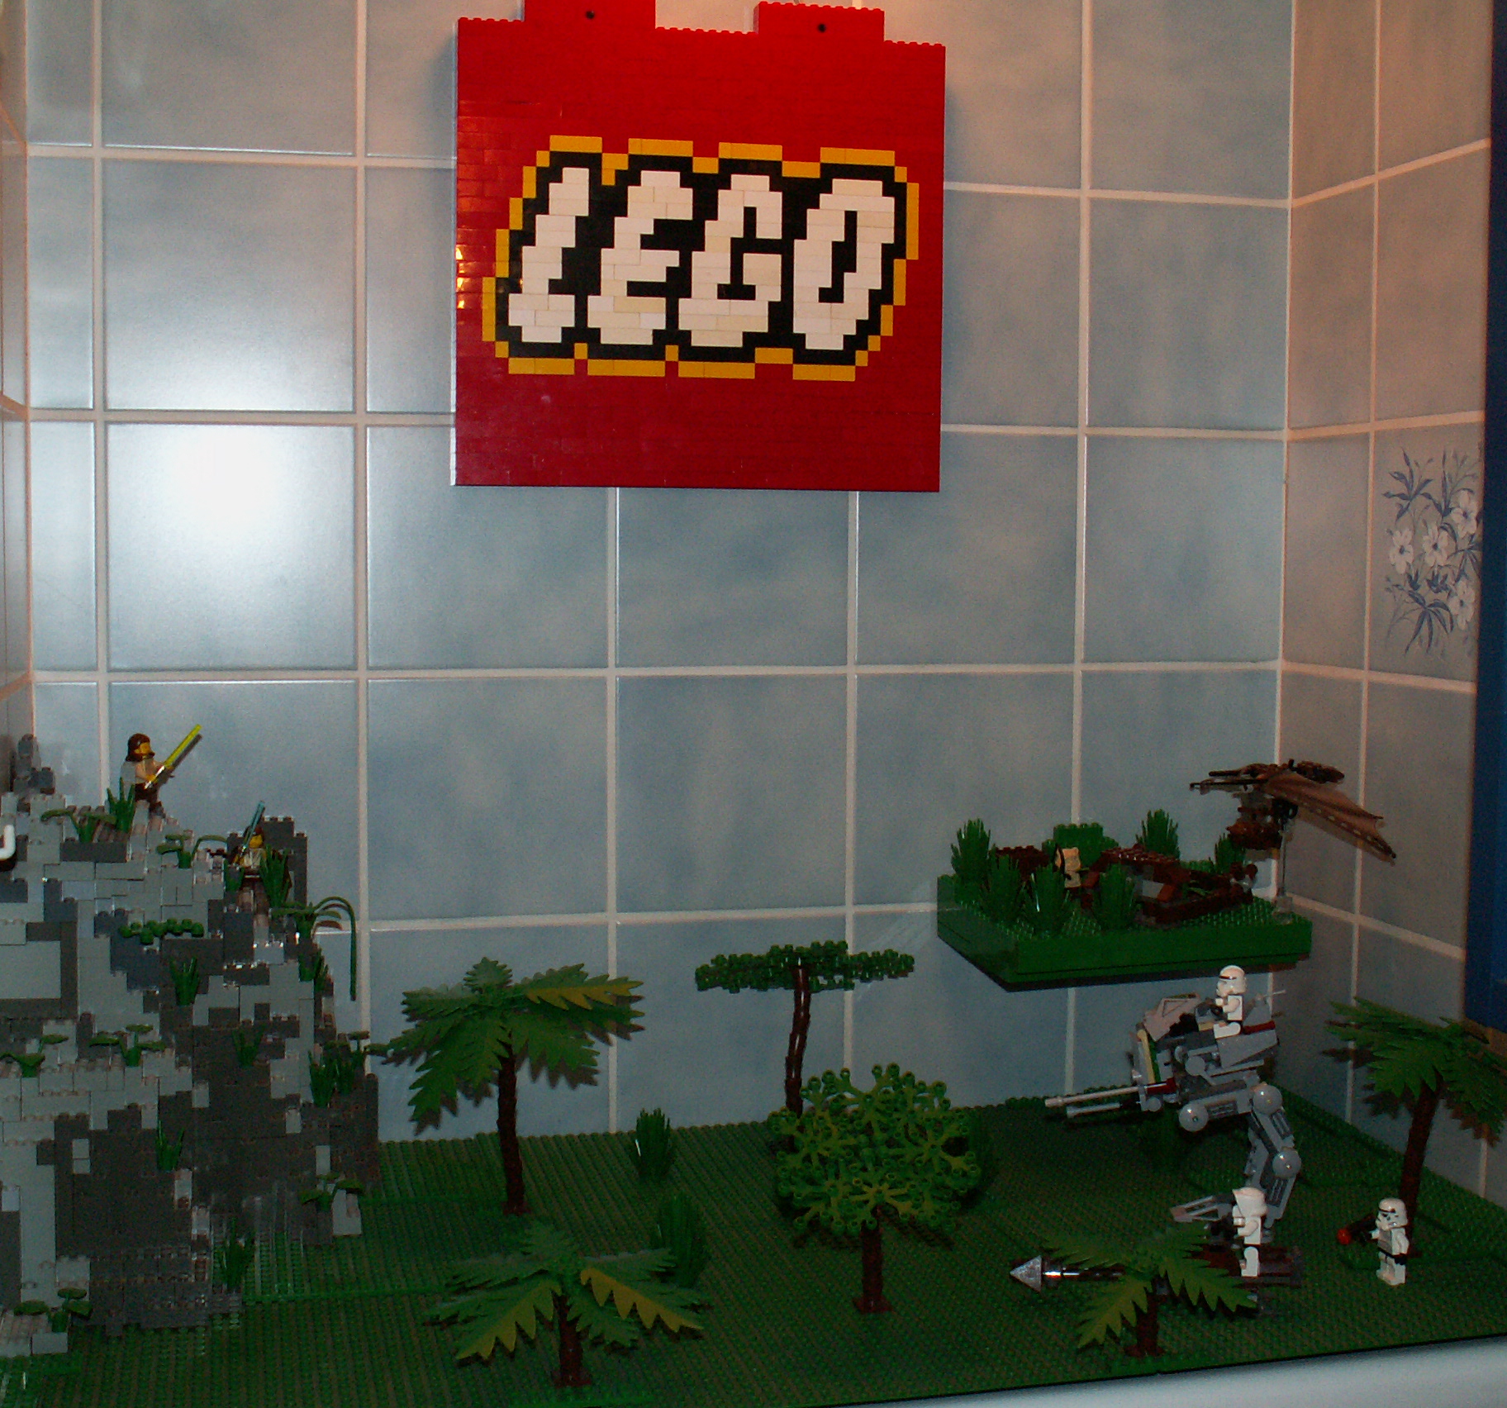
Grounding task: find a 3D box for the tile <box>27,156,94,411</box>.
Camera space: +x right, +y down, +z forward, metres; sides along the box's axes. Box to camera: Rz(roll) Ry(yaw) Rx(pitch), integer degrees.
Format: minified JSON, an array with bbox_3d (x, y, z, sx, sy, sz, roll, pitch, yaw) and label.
[{"bbox_3d":[-0.406,-0.247,1.246,0.036,0.152,0.010,-1,5,-13],"label":"tile"}]

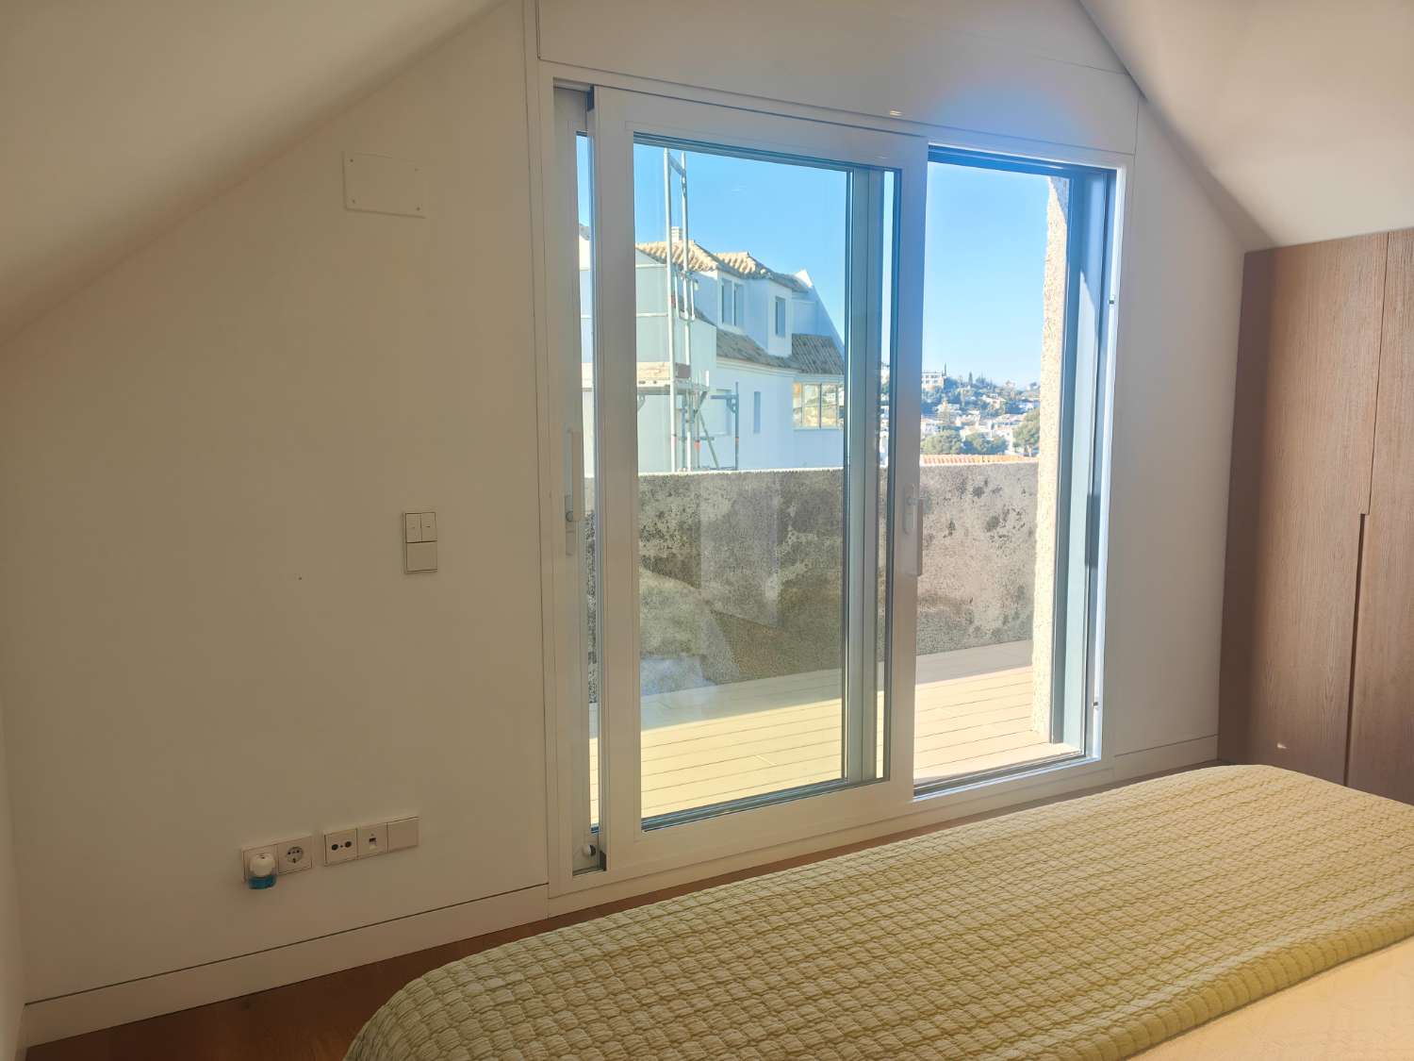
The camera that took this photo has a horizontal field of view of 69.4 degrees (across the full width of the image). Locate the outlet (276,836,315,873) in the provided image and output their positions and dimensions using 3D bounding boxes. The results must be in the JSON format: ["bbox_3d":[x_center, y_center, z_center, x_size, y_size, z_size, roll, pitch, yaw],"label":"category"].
[{"bbox_3d":[-0.949,0.749,2.356,0.078,0.078,0.014,-4,7,-27],"label":"outlet"}]

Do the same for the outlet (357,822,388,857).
[{"bbox_3d":[-0.797,0.738,2.433,0.071,0.075,0.014,-4,7,-27],"label":"outlet"}]

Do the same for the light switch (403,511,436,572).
[{"bbox_3d":[-0.678,0.026,2.417,0.077,0.144,0.014,-4,7,-27],"label":"light switch"}]

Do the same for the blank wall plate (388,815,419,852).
[{"bbox_3d":[-0.730,0.730,2.455,0.072,0.073,0.010,-4,7,-27],"label":"blank wall plate"}]

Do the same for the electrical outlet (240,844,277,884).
[{"bbox_3d":[-1.016,0.756,2.322,0.073,0.077,0.014,-4,7,-27],"label":"electrical outlet"}]

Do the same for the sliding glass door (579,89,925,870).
[{"bbox_3d":[0.166,-0.121,2.886,1.044,2.009,0.070,-4,7,-27],"label":"sliding glass door"}]

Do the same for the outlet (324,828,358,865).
[{"bbox_3d":[-0.861,0.742,2.401,0.073,0.075,0.014,-4,7,-27],"label":"outlet"}]

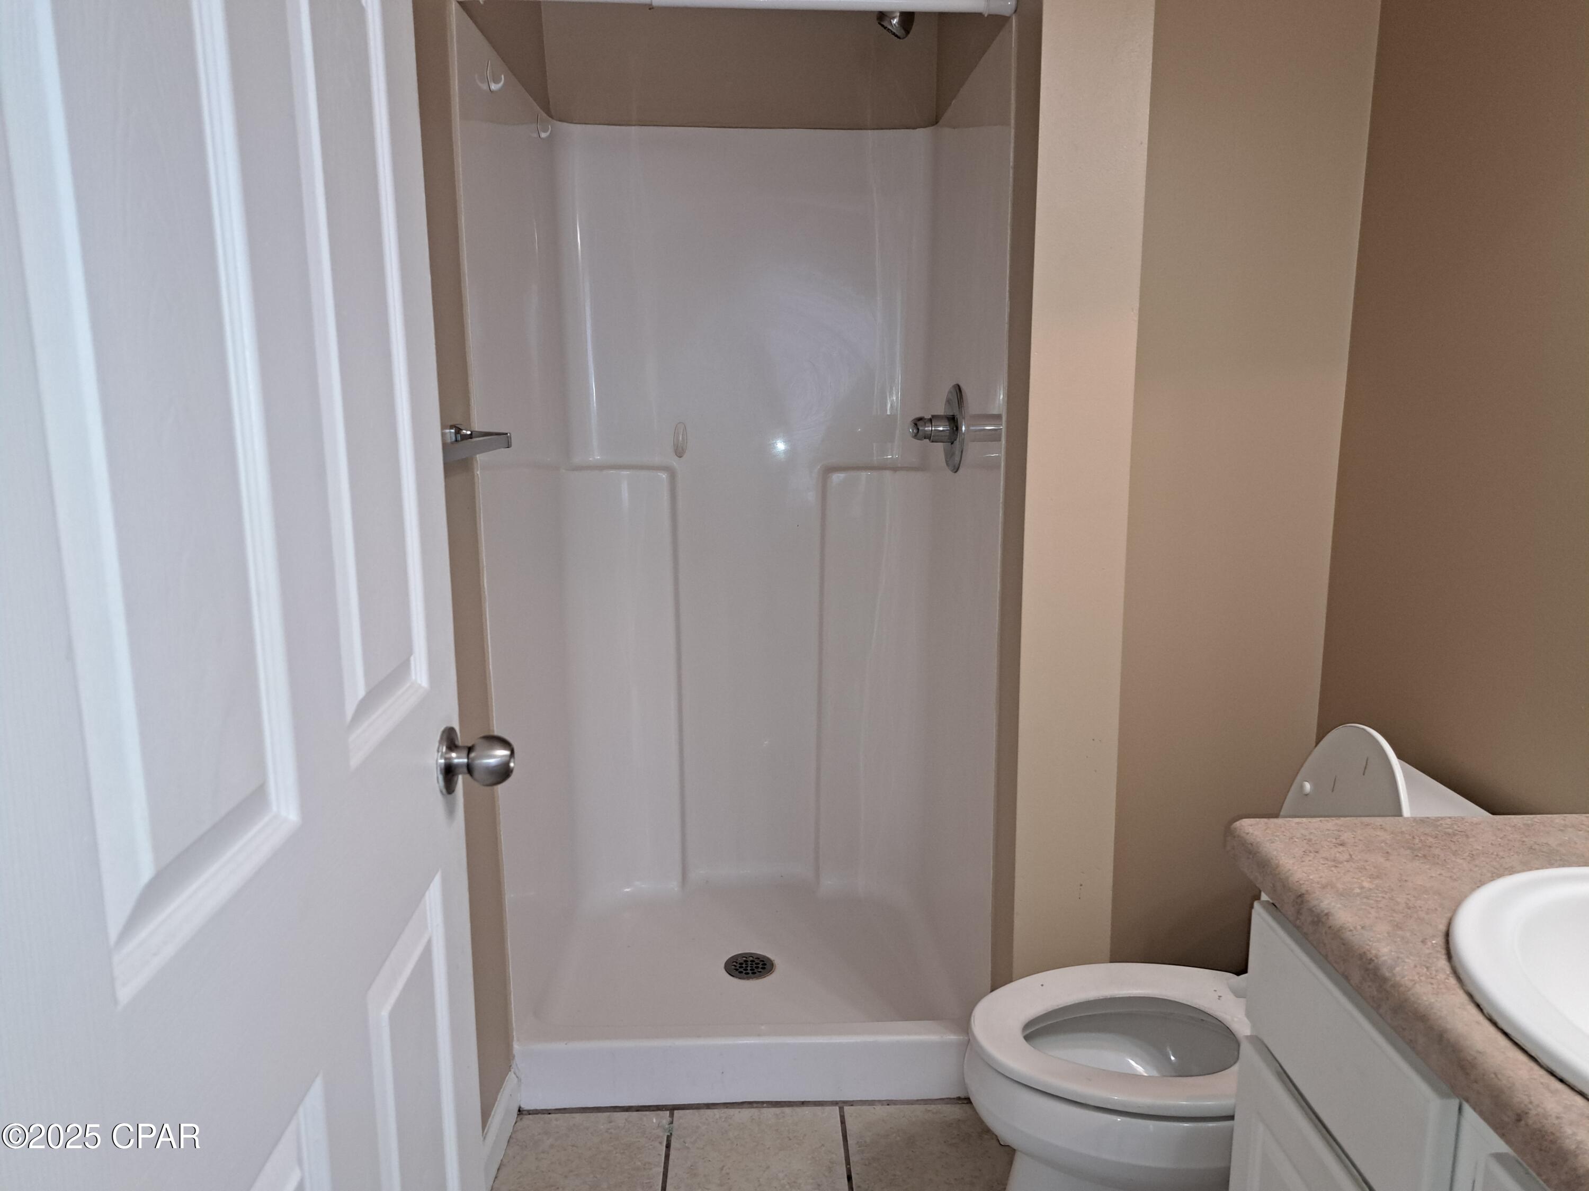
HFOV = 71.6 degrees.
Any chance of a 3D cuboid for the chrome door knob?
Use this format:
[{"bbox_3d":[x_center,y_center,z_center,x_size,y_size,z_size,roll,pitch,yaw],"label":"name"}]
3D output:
[{"bbox_3d":[-0.289,0.151,1.017,0.067,0.066,0.066,-1,10,-4],"label":"chrome door knob"}]

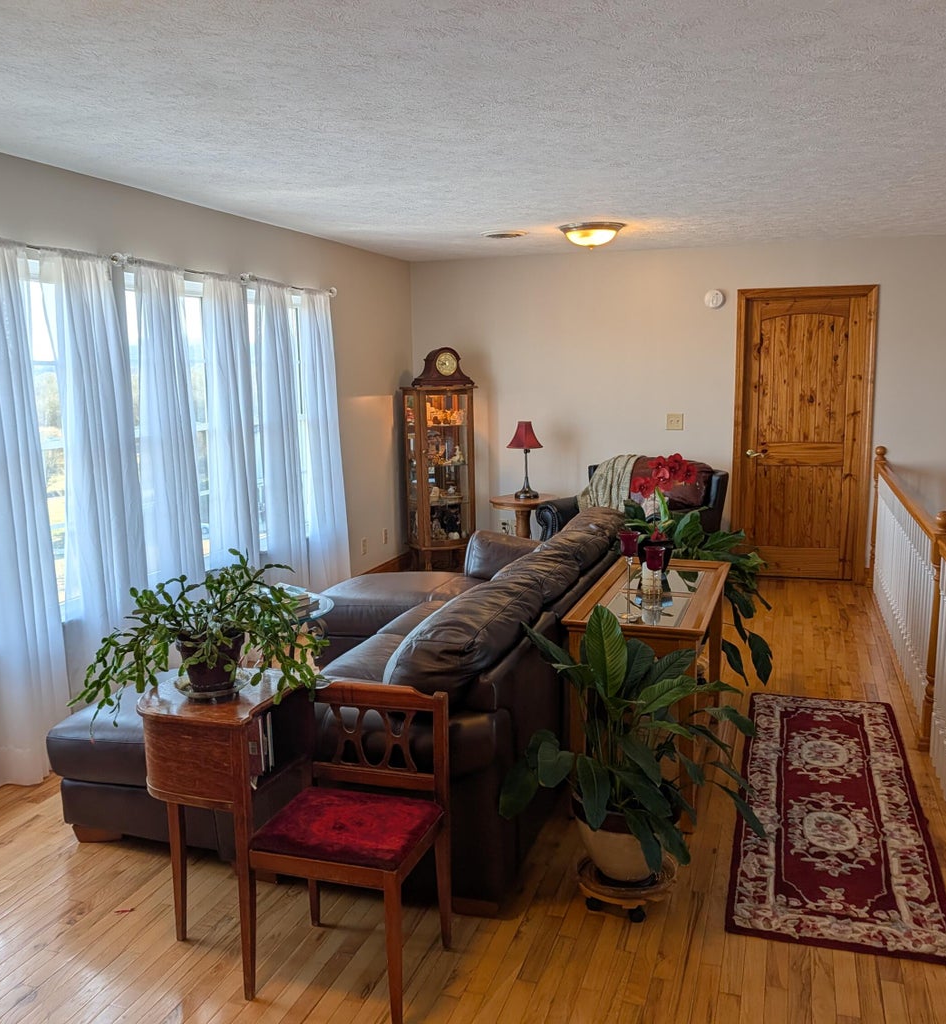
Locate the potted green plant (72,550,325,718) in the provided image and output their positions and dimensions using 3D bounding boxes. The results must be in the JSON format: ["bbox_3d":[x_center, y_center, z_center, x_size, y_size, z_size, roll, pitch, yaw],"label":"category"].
[{"bbox_3d":[-0.750,0.337,2.599,0.690,0.480,0.580,-3,9,-16],"label":"potted green plant"}]

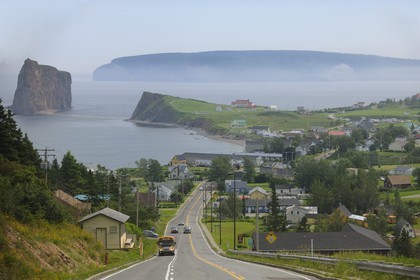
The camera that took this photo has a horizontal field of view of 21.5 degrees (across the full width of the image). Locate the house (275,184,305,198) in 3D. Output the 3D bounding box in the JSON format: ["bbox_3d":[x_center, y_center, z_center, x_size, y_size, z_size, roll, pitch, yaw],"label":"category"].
[{"bbox_3d":[37.470,24.030,519.000,14.000,5.600,8.000,0,4,0],"label":"house"}]

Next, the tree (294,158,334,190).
[{"bbox_3d":[52.620,17.620,558.000,19.500,16.000,17.000,0,4,0],"label":"tree"}]

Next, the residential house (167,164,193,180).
[{"bbox_3d":[-17.109,18.535,632.000,12.500,8.600,10.000,-1,4,-12],"label":"residential house"}]

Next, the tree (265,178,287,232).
[{"bbox_3d":[17.910,17.910,303.000,6.000,14.600,6.000,0,4,0],"label":"tree"}]

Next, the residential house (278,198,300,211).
[{"bbox_3d":[29.584,24.603,415.000,9.000,4.900,8.000,0,4,0],"label":"residential house"}]

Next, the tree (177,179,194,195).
[{"bbox_3d":[-11.670,22.150,528.000,8.400,7.700,8.200,0,4,0],"label":"tree"}]

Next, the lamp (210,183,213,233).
[{"bbox_3d":[0.452,17.058,278.000,0.500,12.200,0.400,0,4,0],"label":"lamp"}]

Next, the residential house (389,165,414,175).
[{"bbox_3d":[98.498,15.688,570.000,12.500,5.200,9.000,0,4,0],"label":"residential house"}]

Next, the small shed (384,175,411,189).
[{"bbox_3d":[85.048,18.950,500.000,10.300,6.000,8.000,-1,4,-17],"label":"small shed"}]

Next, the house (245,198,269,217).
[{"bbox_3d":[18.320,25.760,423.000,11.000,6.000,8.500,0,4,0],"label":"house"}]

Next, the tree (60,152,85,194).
[{"bbox_3d":[-34.741,8.970,280.000,6.000,12.200,6.000,0,4,0],"label":"tree"}]

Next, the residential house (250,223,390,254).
[{"bbox_3d":[20.533,18.406,205.000,24.300,5.900,19.000,0,4,2],"label":"residential house"}]

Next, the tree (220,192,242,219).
[{"bbox_3d":[7.528,22.933,388.000,7.600,8.900,7.600,0,4,0],"label":"tree"}]

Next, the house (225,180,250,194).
[{"bbox_3d":[13.548,23.461,552.000,11.500,6.800,8.500,0,4,0],"label":"house"}]

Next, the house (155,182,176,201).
[{"bbox_3d":[-20.278,23.468,505.000,9.000,7.600,9.500,0,4,5],"label":"house"}]

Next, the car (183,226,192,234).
[{"bbox_3d":[-5.430,22.100,270.000,1.850,1.550,4.600,0,-3,-1],"label":"car"}]

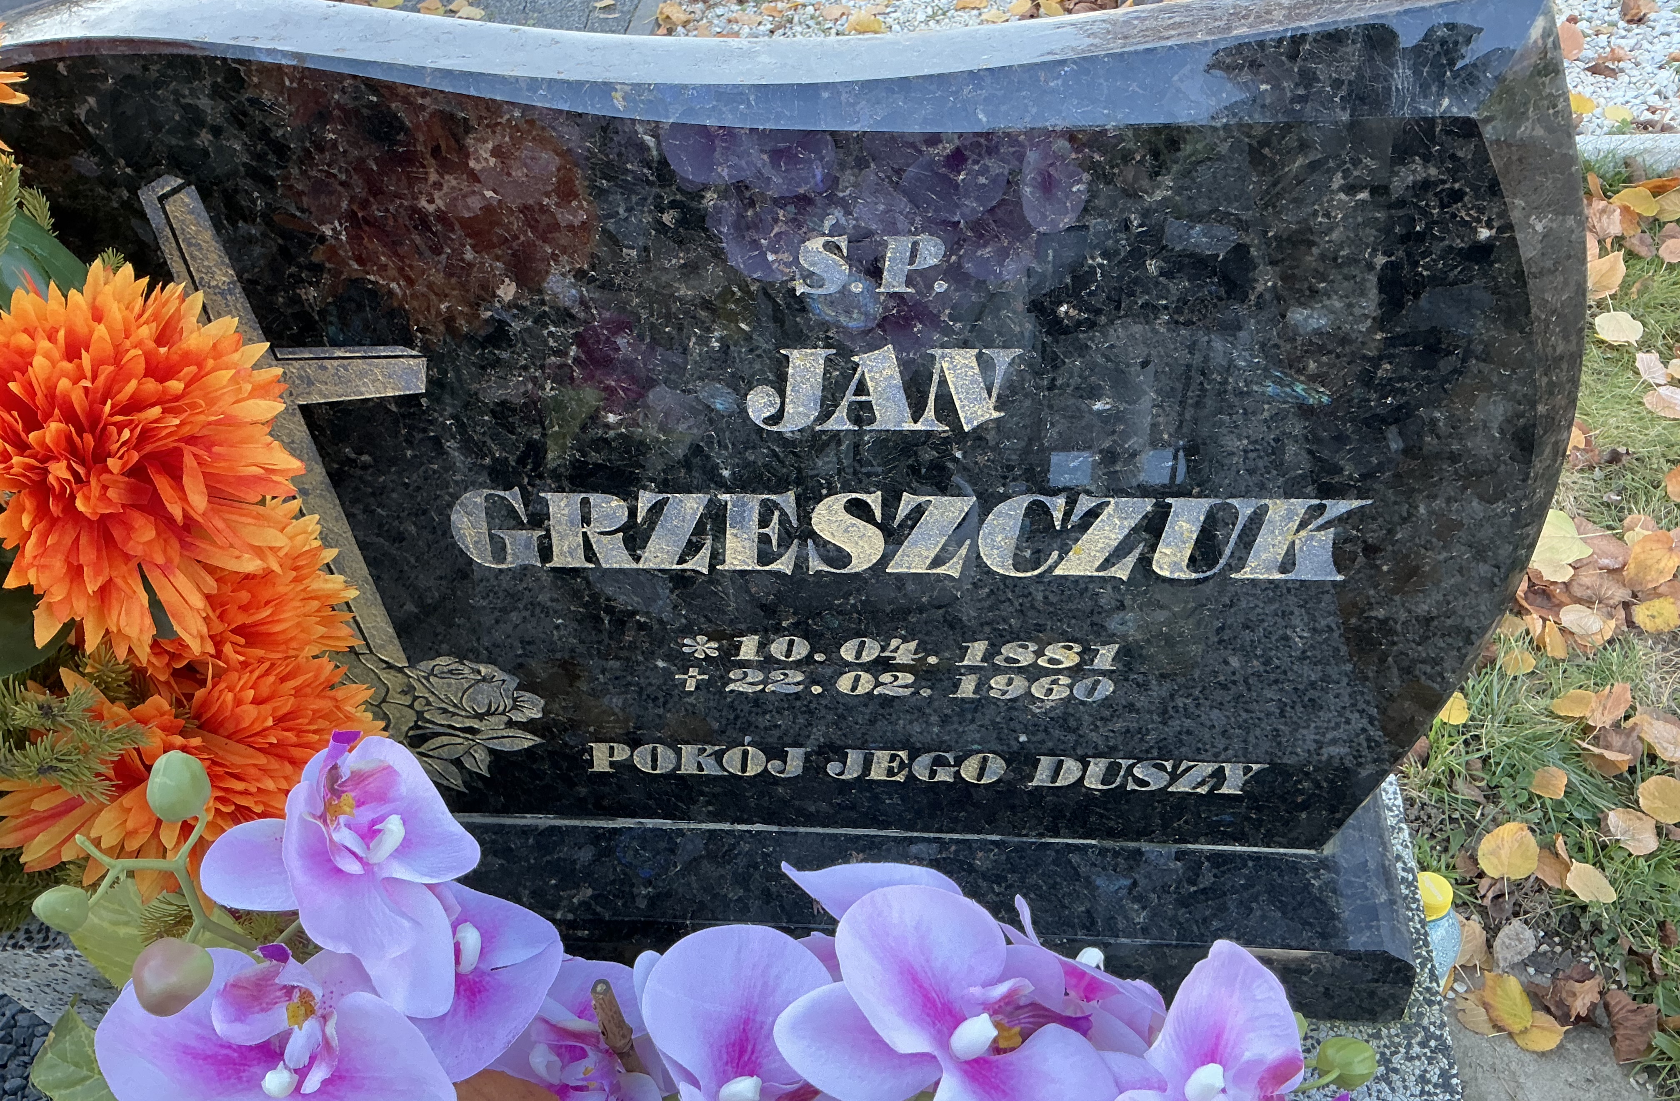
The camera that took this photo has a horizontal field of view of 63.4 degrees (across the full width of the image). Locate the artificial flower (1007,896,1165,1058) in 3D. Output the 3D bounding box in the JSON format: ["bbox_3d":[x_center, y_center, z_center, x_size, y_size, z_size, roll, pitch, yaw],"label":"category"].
[{"bbox_3d":[0.072,0.127,0.395,0.075,0.070,0.050,17,49,23],"label":"artificial flower"}]

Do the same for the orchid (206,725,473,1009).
[{"bbox_3d":[-0.137,0.090,0.375,0.074,0.045,0.078,-4,72,-25],"label":"orchid"}]

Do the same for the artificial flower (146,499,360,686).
[{"bbox_3d":[-0.267,0.019,0.615,0.120,0.085,0.115,-4,71,-17],"label":"artificial flower"}]

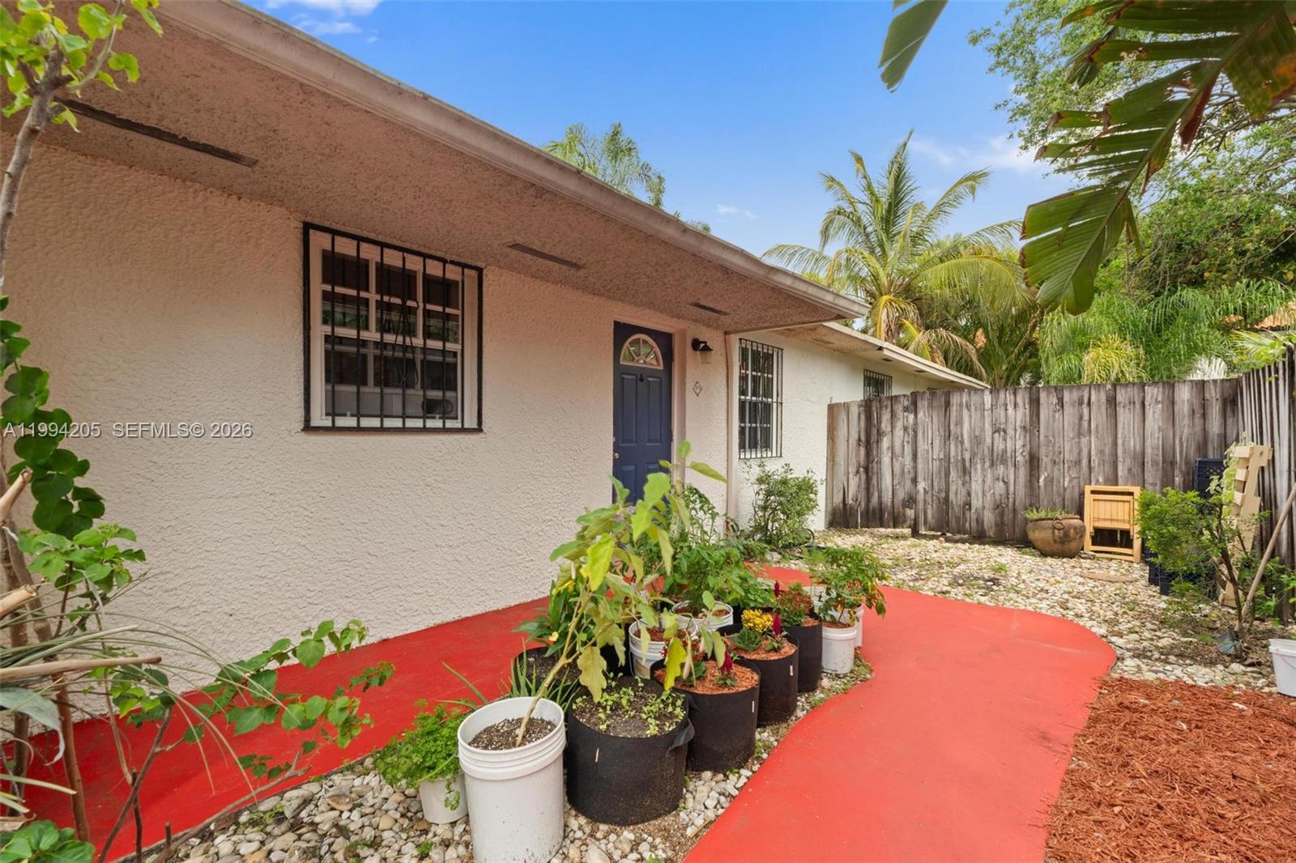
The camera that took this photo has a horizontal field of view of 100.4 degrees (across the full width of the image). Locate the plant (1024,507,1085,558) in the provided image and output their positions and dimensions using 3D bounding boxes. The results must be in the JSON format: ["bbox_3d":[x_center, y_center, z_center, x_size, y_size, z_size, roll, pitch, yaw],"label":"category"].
[{"bbox_3d":[4.140,1.030,5.480,0.600,0.510,0.600,0,0,0],"label":"plant"}]

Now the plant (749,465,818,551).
[{"bbox_3d":[1.482,0.838,5.920,0.720,0.950,0.820,0,0,41],"label":"plant"}]

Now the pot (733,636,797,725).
[{"bbox_3d":[0.487,1.073,2.400,0.356,0.280,0.356,0,0,41],"label":"pot"}]

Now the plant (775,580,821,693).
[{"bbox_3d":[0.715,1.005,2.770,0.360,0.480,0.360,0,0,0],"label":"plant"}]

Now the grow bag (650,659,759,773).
[{"bbox_3d":[0.235,1.090,2.130,0.420,0.290,0.400,0,0,0],"label":"grow bag"}]

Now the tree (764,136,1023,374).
[{"bbox_3d":[7.006,-3.413,15.500,6.800,9.900,6.800,0,0,41],"label":"tree"}]

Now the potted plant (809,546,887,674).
[{"bbox_3d":[1.060,0.923,2.870,0.390,0.630,0.390,0,0,41],"label":"potted plant"}]

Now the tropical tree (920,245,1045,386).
[{"bbox_3d":[5.900,-0.950,9.500,2.400,4.500,2.400,0,0,0],"label":"tropical tree"}]

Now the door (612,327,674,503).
[{"bbox_3d":[-0.078,0.087,4.813,0.050,2.030,0.900,0,0,41],"label":"door"}]

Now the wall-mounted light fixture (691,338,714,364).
[{"bbox_3d":[0.533,-0.759,5.115,0.200,0.250,0.135,0,0,41],"label":"wall-mounted light fixture"}]

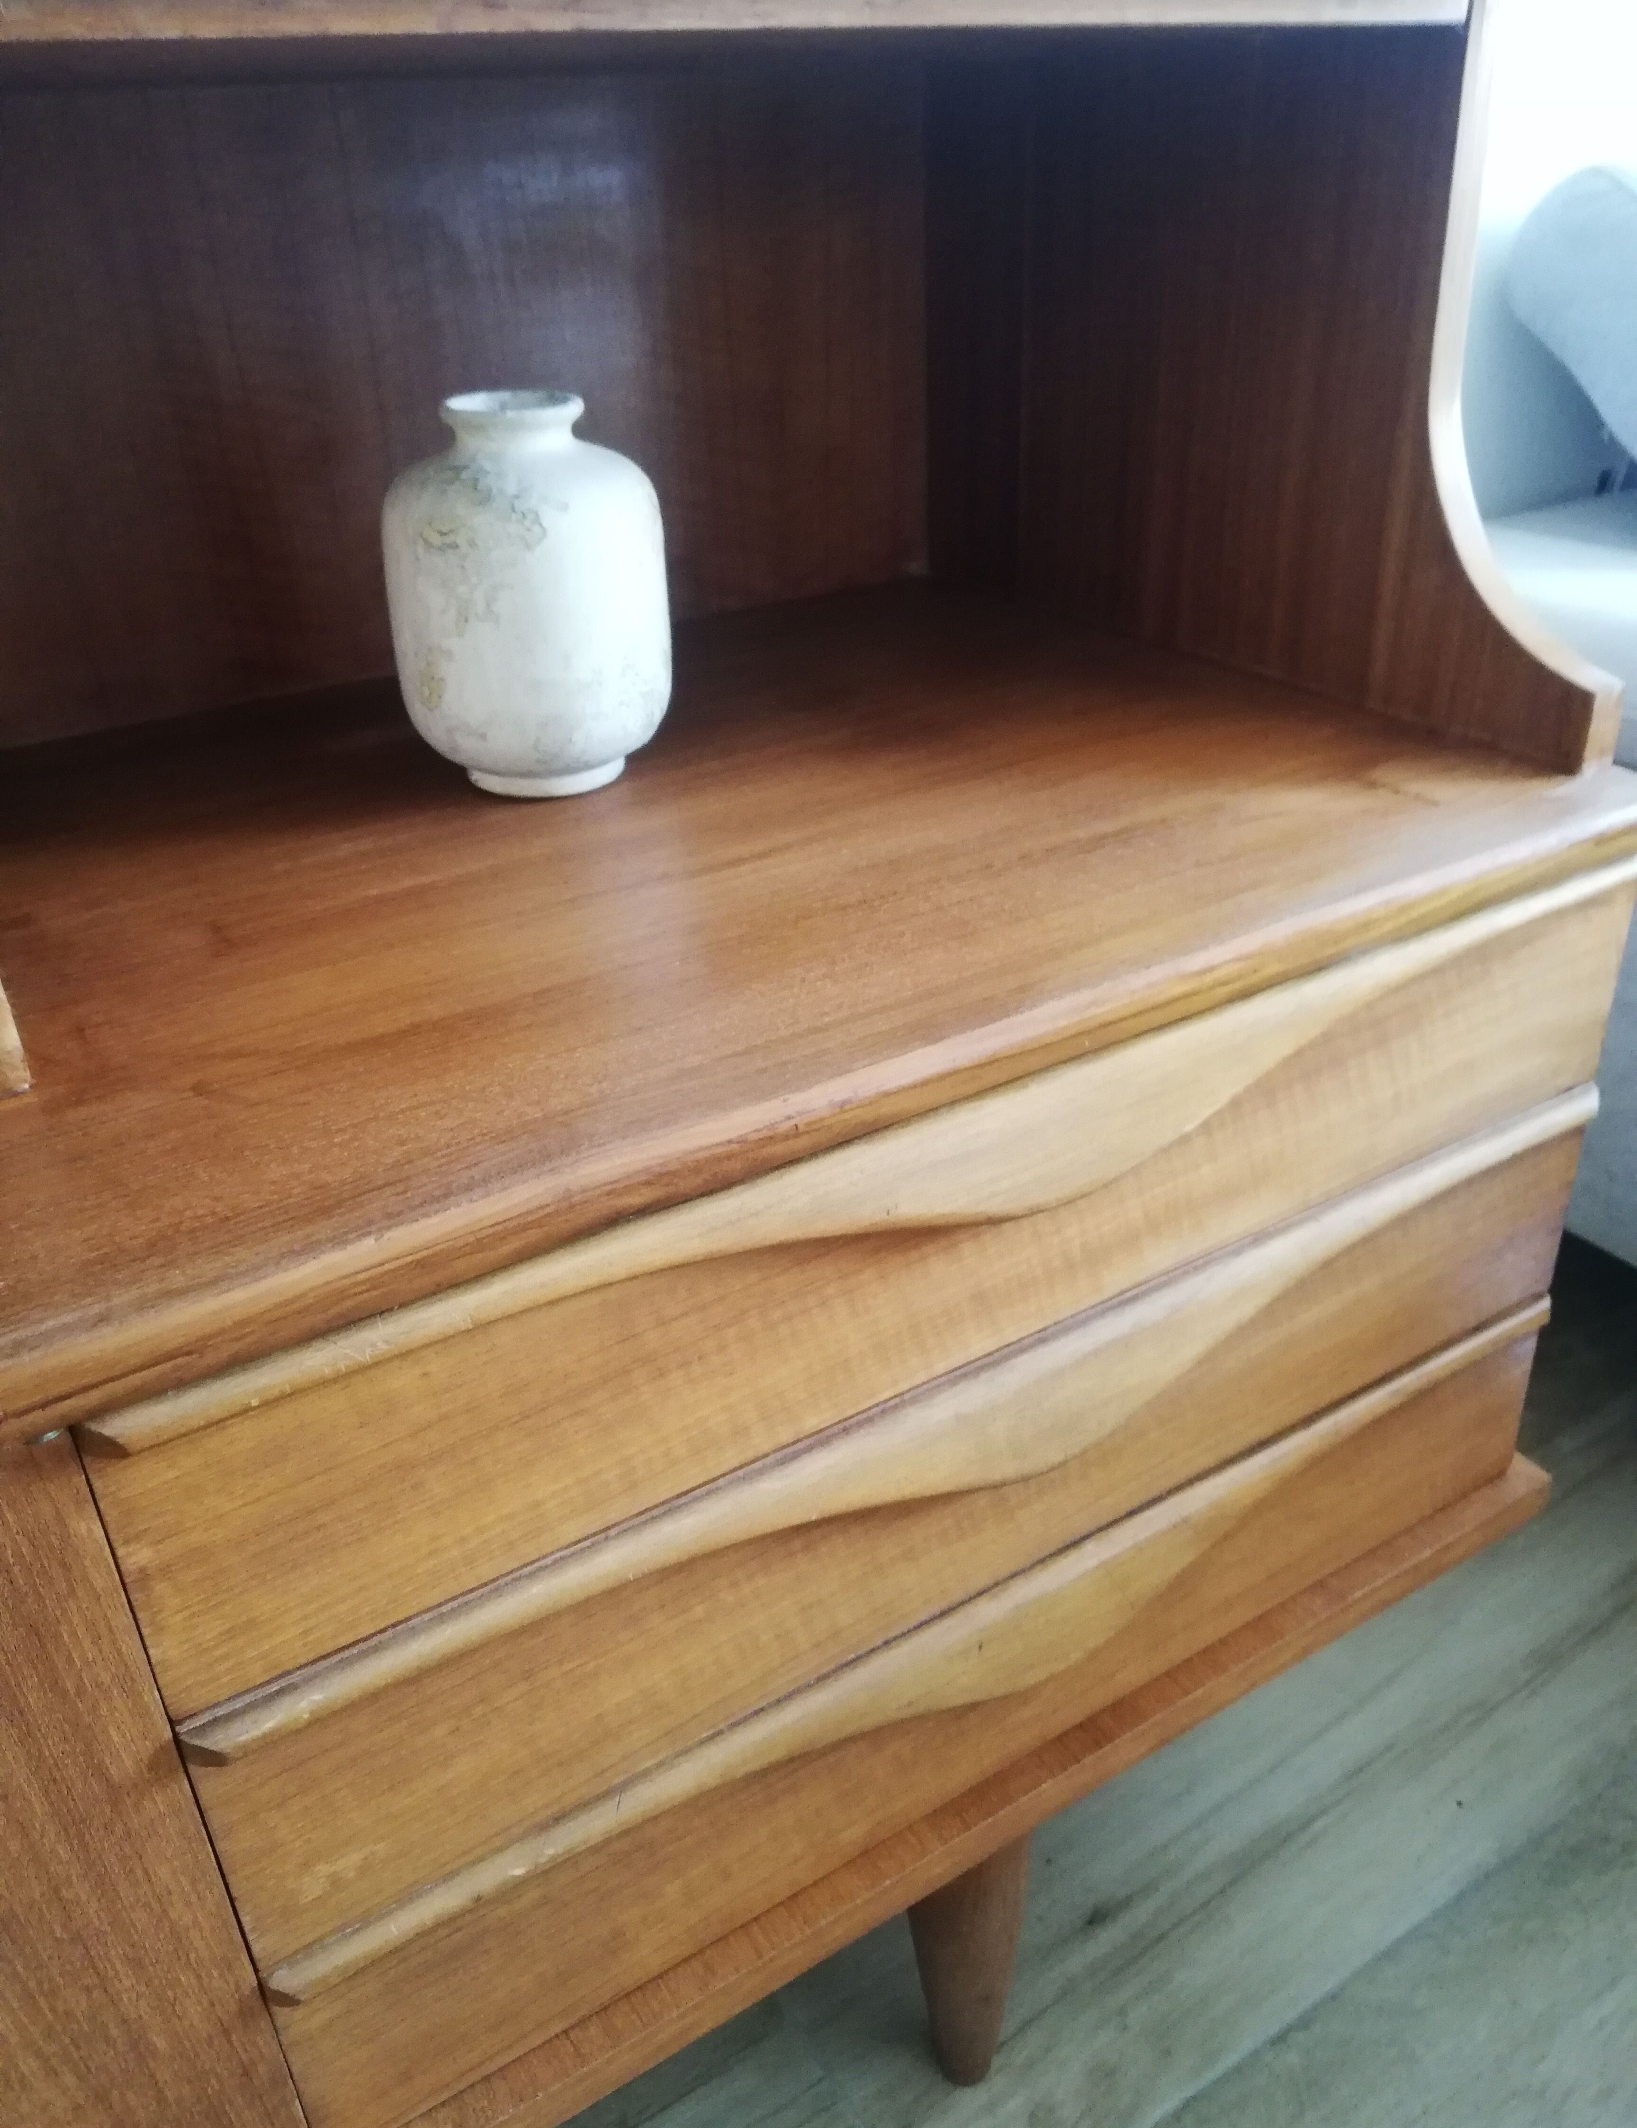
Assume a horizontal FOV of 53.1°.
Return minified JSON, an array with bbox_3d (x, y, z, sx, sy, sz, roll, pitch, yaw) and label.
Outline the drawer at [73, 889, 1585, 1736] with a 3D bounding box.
[{"bbox_3d":[0.074,0.043,0.502,0.550,0.098,0.035,-19,33,-27],"label":"drawer"}]

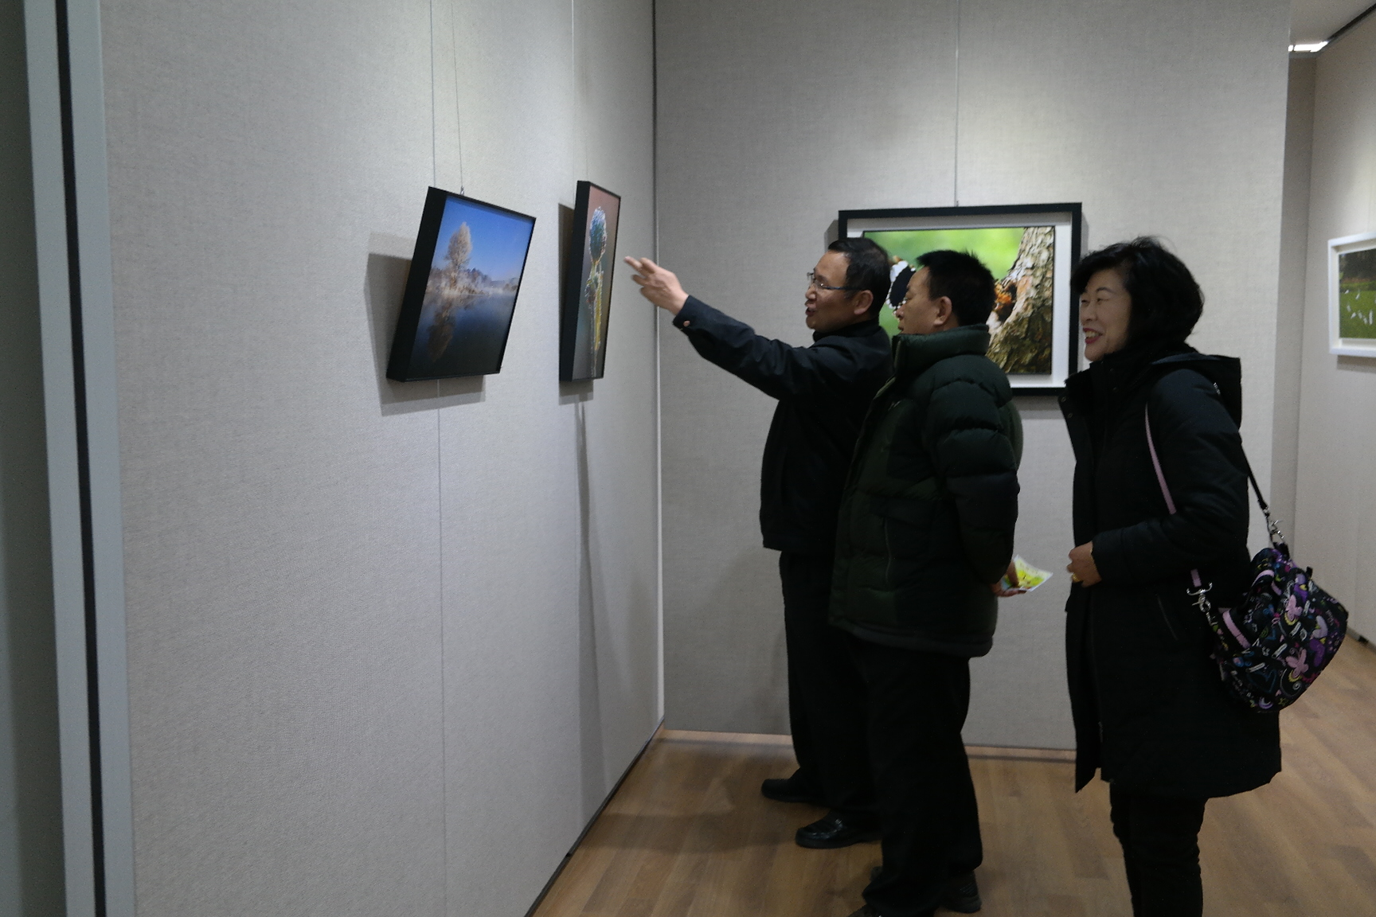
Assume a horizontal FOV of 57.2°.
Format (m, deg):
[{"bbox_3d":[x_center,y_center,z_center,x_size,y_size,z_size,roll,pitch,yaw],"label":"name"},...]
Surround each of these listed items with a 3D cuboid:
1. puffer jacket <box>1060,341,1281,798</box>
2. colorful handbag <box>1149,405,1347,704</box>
[{"bbox_3d":[0.932,0.211,2.450,0.400,0.870,0.500,0,5,1],"label":"puffer jacket"},{"bbox_3d":[1.021,0.166,2.320,0.290,0.570,0.190,-20,10,-14],"label":"colorful handbag"}]

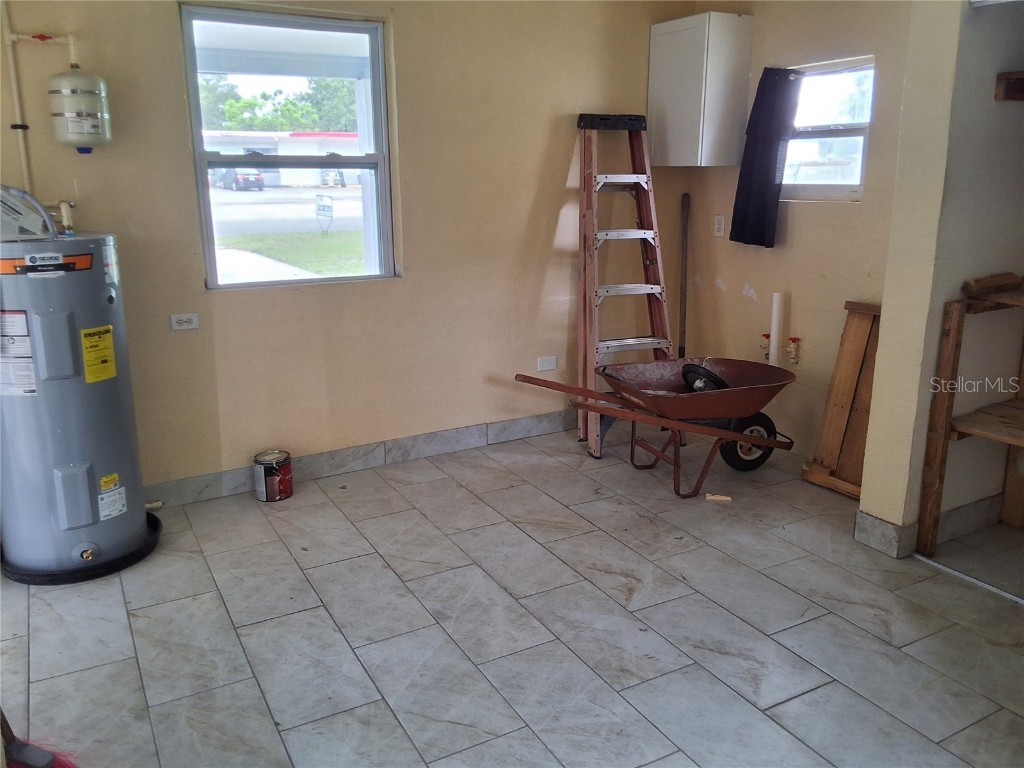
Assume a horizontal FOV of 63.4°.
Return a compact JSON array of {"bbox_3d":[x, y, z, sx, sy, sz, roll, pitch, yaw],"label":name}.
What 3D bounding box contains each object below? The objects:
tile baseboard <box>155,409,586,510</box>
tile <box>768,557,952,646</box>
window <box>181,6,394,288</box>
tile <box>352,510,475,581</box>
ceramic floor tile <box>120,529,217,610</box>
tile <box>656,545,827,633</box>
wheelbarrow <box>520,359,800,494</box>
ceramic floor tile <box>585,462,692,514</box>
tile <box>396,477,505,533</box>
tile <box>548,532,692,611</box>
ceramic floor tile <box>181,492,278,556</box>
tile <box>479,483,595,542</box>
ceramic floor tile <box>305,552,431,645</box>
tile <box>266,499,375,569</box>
[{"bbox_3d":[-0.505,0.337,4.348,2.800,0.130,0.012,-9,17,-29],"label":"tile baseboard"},{"bbox_3d":[1.218,0.767,2.970,0.301,0.010,0.604,-8,17,-28],"label":"tile"},{"bbox_3d":[-0.990,-1.061,3.801,0.910,1.185,0.085,-9,17,-29],"label":"window"},{"bbox_3d":[-0.420,0.661,3.441,0.301,0.010,0.607,-8,17,-28],"label":"tile"},{"bbox_3d":[-1.370,0.723,3.261,0.305,0.010,0.611,-8,17,-28],"label":"ceramic floor tile"},{"bbox_3d":[0.824,0.748,3.049,0.301,0.010,0.604,-8,17,-28],"label":"tile"},{"bbox_3d":[0.785,0.204,4.008,1.405,0.570,0.650,-5,16,-18],"label":"wheelbarrow"},{"bbox_3d":[0.628,0.503,4.030,0.301,0.010,0.607,-8,17,-28],"label":"ceramic floor tile"},{"bbox_3d":[-0.292,0.557,3.816,0.303,0.010,0.605,-8,17,-28],"label":"tile"},{"bbox_3d":[0.405,0.722,3.235,0.305,0.010,0.611,-8,17,-28],"label":"tile"},{"bbox_3d":[-1.251,0.615,3.664,0.305,0.010,0.589,-8,17,-28],"label":"ceramic floor tile"},{"bbox_3d":[0.105,0.579,3.732,0.303,0.010,0.605,-8,17,-28],"label":"tile"},{"bbox_3d":[-0.529,0.773,3.015,0.301,0.010,0.607,-8,17,-28],"label":"ceramic floor tile"},{"bbox_3d":[-0.834,0.643,3.551,0.305,0.010,0.611,-8,17,-28],"label":"tile"}]

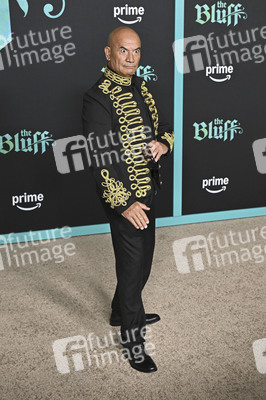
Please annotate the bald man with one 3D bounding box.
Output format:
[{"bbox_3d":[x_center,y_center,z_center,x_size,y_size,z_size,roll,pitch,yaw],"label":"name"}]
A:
[{"bbox_3d":[0.005,-0.010,2.756,0.480,1.755,0.550,10,19,35],"label":"bald man"}]

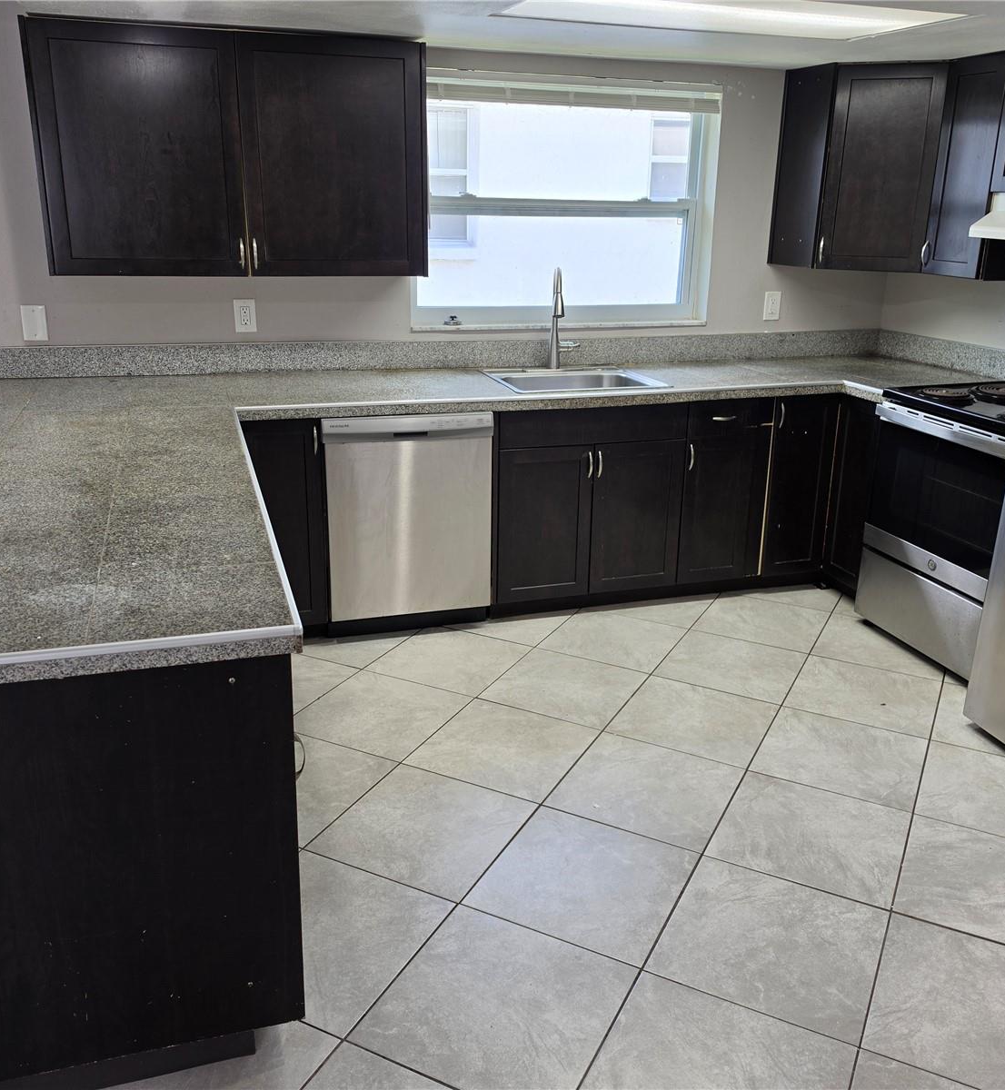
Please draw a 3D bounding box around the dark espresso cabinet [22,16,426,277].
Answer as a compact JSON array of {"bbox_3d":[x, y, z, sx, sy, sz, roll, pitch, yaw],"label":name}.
[{"bbox_3d":[-0.911,-1.337,3.350,1.248,0.752,0.325,-5,20,-17],"label":"dark espresso cabinet"}]

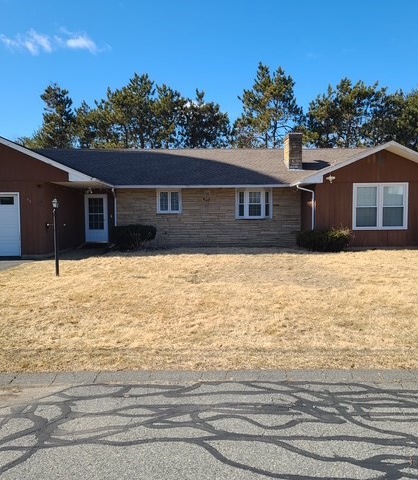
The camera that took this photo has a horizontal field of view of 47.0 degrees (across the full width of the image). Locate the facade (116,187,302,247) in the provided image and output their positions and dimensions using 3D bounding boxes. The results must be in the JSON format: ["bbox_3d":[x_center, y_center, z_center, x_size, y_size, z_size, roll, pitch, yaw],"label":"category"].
[{"bbox_3d":[-0.006,-1.047,20.927,8.068,2.465,0.300,-1,4,-1],"label":"facade"}]

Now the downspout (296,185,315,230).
[{"bbox_3d":[3.717,-0.977,18.472,0.751,2.260,0.200,-1,4,-1],"label":"downspout"}]

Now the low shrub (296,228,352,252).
[{"bbox_3d":[4.106,-0.008,17.234,2.014,0.773,1.400,-1,4,-1],"label":"low shrub"}]

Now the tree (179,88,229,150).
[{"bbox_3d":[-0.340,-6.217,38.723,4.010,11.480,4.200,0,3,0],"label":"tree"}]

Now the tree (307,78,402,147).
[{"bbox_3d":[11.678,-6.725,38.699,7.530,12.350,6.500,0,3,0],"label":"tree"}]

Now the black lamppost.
[{"bbox_3d":[-3.652,-0.059,11.475,0.200,1.857,0.200,-1,4,-1],"label":"black lamppost"}]

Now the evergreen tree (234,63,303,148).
[{"bbox_3d":[4.918,-7.776,39.654,5.753,13.449,5.400,-1,4,-1],"label":"evergreen tree"}]

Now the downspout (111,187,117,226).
[{"bbox_3d":[-4.036,-1.054,20.527,0.160,2.449,0.350,-1,4,-1],"label":"downspout"}]

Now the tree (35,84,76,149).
[{"bbox_3d":[-12.200,-6.659,38.513,3.334,11.702,3.500,-1,4,-1],"label":"tree"}]

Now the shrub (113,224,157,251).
[{"bbox_3d":[-2.817,-0.106,18.620,1.690,1.000,1.400,0,3,0],"label":"shrub"}]

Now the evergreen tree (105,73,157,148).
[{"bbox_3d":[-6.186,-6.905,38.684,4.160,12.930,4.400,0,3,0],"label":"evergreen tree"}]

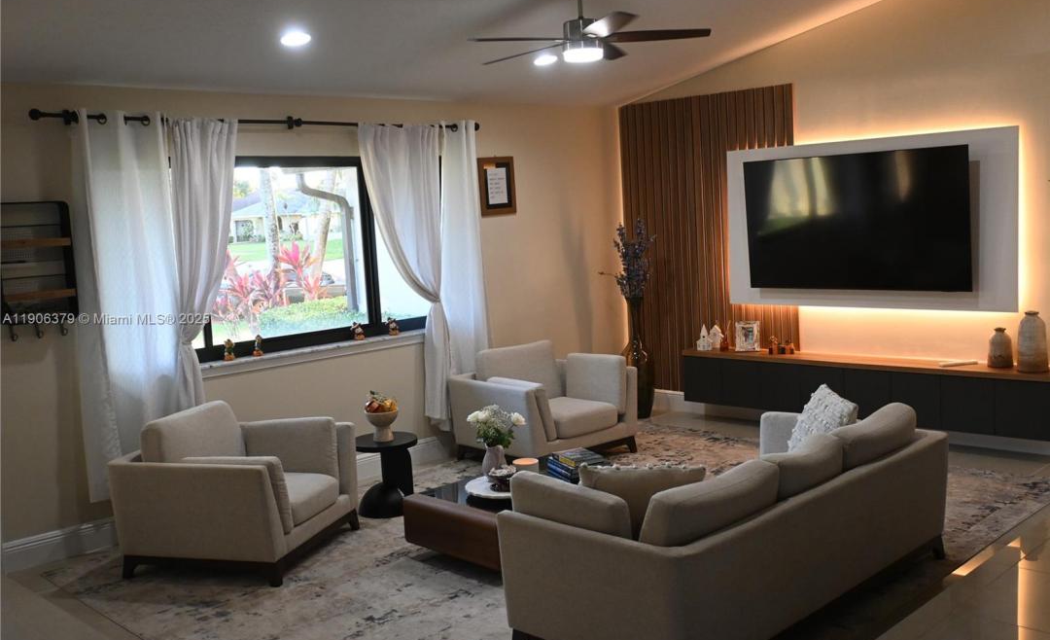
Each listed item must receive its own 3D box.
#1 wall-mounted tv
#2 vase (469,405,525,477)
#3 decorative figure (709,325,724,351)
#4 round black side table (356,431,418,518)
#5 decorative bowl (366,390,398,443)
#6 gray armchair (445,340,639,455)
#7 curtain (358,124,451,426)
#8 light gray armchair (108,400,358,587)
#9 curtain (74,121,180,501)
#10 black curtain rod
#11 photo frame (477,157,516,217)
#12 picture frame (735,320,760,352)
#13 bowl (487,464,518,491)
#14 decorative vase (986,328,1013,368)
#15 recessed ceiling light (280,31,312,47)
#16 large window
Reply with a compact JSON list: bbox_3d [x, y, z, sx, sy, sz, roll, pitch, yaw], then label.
[{"bbox_3d":[2.157,-0.641,6.542,0.060,0.890,1.550,-14,12,-43],"label":"wall-mounted tv"},{"bbox_3d":[-0.155,0.578,4.699,0.265,0.345,0.250,-3,6,-2],"label":"vase"},{"bbox_3d":[1.435,0.120,7.448,0.115,0.185,0.090,-1,6,22],"label":"decorative figure"},{"bbox_3d":[-0.823,0.915,5.872,0.400,0.425,0.400,-4,6,-9],"label":"round black side table"},{"bbox_3d":[-0.843,0.559,5.830,0.198,0.294,0.198,-4,6,-9],"label":"decorative bowl"},{"bbox_3d":[0.119,0.565,6.894,0.921,0.779,0.901,-8,8,-38],"label":"gray armchair"},{"bbox_3d":[-0.741,-0.236,6.450,0.660,2.020,0.160,-9,8,-44],"label":"curtain"},{"bbox_3d":[-1.505,0.840,5.253,0.901,0.779,0.921,-1,7,17],"label":"light gray armchair"},{"bbox_3d":[-2.132,-0.079,5.413,0.590,2.070,0.140,-9,9,-43],"label":"curtain"},{"bbox_3d":[-1.432,-1.210,6.056,3.027,0.065,0.130,-9,9,-43],"label":"black curtain rod"},{"bbox_3d":[-0.196,-0.951,7.069,0.345,0.400,0.030,-9,8,-44],"label":"photo frame"},{"bbox_3d":[1.638,0.119,7.280,0.172,0.220,0.040,-1,-1,21],"label":"picture frame"},{"bbox_3d":[-0.102,0.714,4.496,0.132,0.112,0.132,-3,6,0],"label":"bowl"},{"bbox_3d":[2.891,0.166,6.032,0.155,0.225,0.155,-9,8,-44],"label":"decorative vase"},{"bbox_3d":[-1.197,-1.467,5.186,0.170,0.030,0.170,-9,-2,-43],"label":"recessed ceiling light"},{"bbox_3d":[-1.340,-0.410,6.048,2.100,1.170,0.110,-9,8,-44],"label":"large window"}]

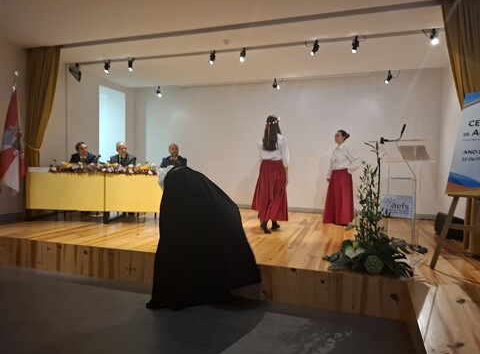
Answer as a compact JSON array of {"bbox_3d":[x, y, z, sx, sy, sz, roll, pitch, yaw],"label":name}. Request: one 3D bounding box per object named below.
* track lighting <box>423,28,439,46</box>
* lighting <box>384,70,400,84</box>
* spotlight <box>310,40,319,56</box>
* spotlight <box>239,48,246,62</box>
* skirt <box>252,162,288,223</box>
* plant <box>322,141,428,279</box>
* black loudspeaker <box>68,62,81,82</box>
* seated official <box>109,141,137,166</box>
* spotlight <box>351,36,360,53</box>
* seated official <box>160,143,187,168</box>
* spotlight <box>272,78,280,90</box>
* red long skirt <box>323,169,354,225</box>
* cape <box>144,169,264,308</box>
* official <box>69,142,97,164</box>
[{"bbox_3d":[2.288,-1.683,3.820,0.150,0.200,0.150,2,3,23],"label":"track lighting"},{"bbox_3d":[2.645,-1.764,5.642,0.160,0.240,0.120,-1,3,-41],"label":"lighting"},{"bbox_3d":[1.034,-1.774,4.385,0.100,0.210,0.150,3,3,41],"label":"spotlight"},{"bbox_3d":[0.040,-1.790,4.687,0.100,0.200,0.140,2,3,21],"label":"spotlight"},{"bbox_3d":[0.435,0.164,4.444,0.480,0.820,0.460,2,3,18],"label":"skirt"},{"bbox_3d":[1.239,0.255,3.008,0.840,1.170,0.680,1,3,17],"label":"plant"},{"bbox_3d":[-2.792,-1.761,5.400,0.220,0.280,0.200,15,2,-8],"label":"black loudspeaker"},{"bbox_3d":[-2.001,0.044,5.402,0.500,1.270,0.700,0,3,-6],"label":"seated official"},{"bbox_3d":[1.485,-1.704,4.100,0.110,0.220,0.140,2,3,18],"label":"spotlight"},{"bbox_3d":[-1.096,0.073,5.218,0.500,1.250,0.700,0,3,-3],"label":"seated official"},{"bbox_3d":[0.721,-1.828,6.267,0.120,0.220,0.150,-1,3,-37],"label":"spotlight"},{"bbox_3d":[1.614,0.317,5.191,0.460,0.900,0.490,1,2,0],"label":"red long skirt"},{"bbox_3d":[-0.320,0.547,3.058,0.860,1.270,0.660,3,3,37],"label":"cape"},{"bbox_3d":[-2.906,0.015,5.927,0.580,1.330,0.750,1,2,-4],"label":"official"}]

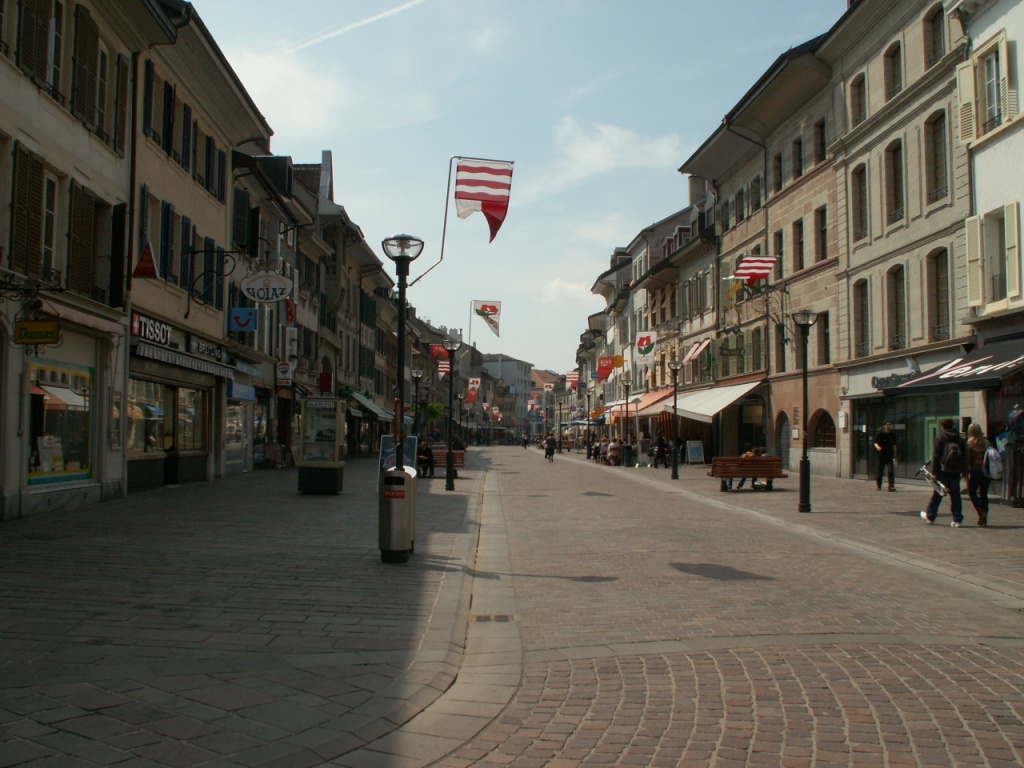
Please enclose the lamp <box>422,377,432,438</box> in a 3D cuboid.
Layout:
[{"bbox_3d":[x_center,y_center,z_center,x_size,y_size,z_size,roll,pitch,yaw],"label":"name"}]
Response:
[{"bbox_3d":[-4.023,1.810,49.000,0.500,3.950,0.500,0,-3,0],"label":"lamp"}]

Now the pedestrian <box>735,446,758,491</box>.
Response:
[{"bbox_3d":[6.514,2.287,28.700,0.580,1.260,0.800,0,-3,-2],"label":"pedestrian"}]

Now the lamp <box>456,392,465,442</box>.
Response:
[{"bbox_3d":[-3.305,2.673,67.101,0.480,3.970,0.480,0,-3,0],"label":"lamp"}]

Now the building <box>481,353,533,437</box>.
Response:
[{"bbox_3d":[-3.000,2.500,206.000,12.000,17.200,14.500,0,-3,12],"label":"building"}]

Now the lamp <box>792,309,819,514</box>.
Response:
[{"bbox_3d":[5.694,0.539,20.100,0.500,3.950,0.500,0,-3,0],"label":"lamp"}]

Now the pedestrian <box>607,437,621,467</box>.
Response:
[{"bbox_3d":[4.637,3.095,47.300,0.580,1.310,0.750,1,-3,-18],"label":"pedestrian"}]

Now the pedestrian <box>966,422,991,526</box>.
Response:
[{"bbox_3d":[7.938,1.543,17.600,0.500,1.710,0.480,1,-3,-7],"label":"pedestrian"}]

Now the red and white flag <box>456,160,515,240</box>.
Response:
[{"bbox_3d":[-0.343,-2.251,12.700,0.700,1.030,0.150,0,-3,-5],"label":"red and white flag"}]

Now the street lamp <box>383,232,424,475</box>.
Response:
[{"bbox_3d":[-1.332,0.159,12.650,0.510,3.950,0.510,0,-3,0],"label":"street lamp"}]

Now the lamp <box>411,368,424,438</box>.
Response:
[{"bbox_3d":[-3.860,1.498,41.901,0.480,3.970,0.480,0,-3,0],"label":"lamp"}]

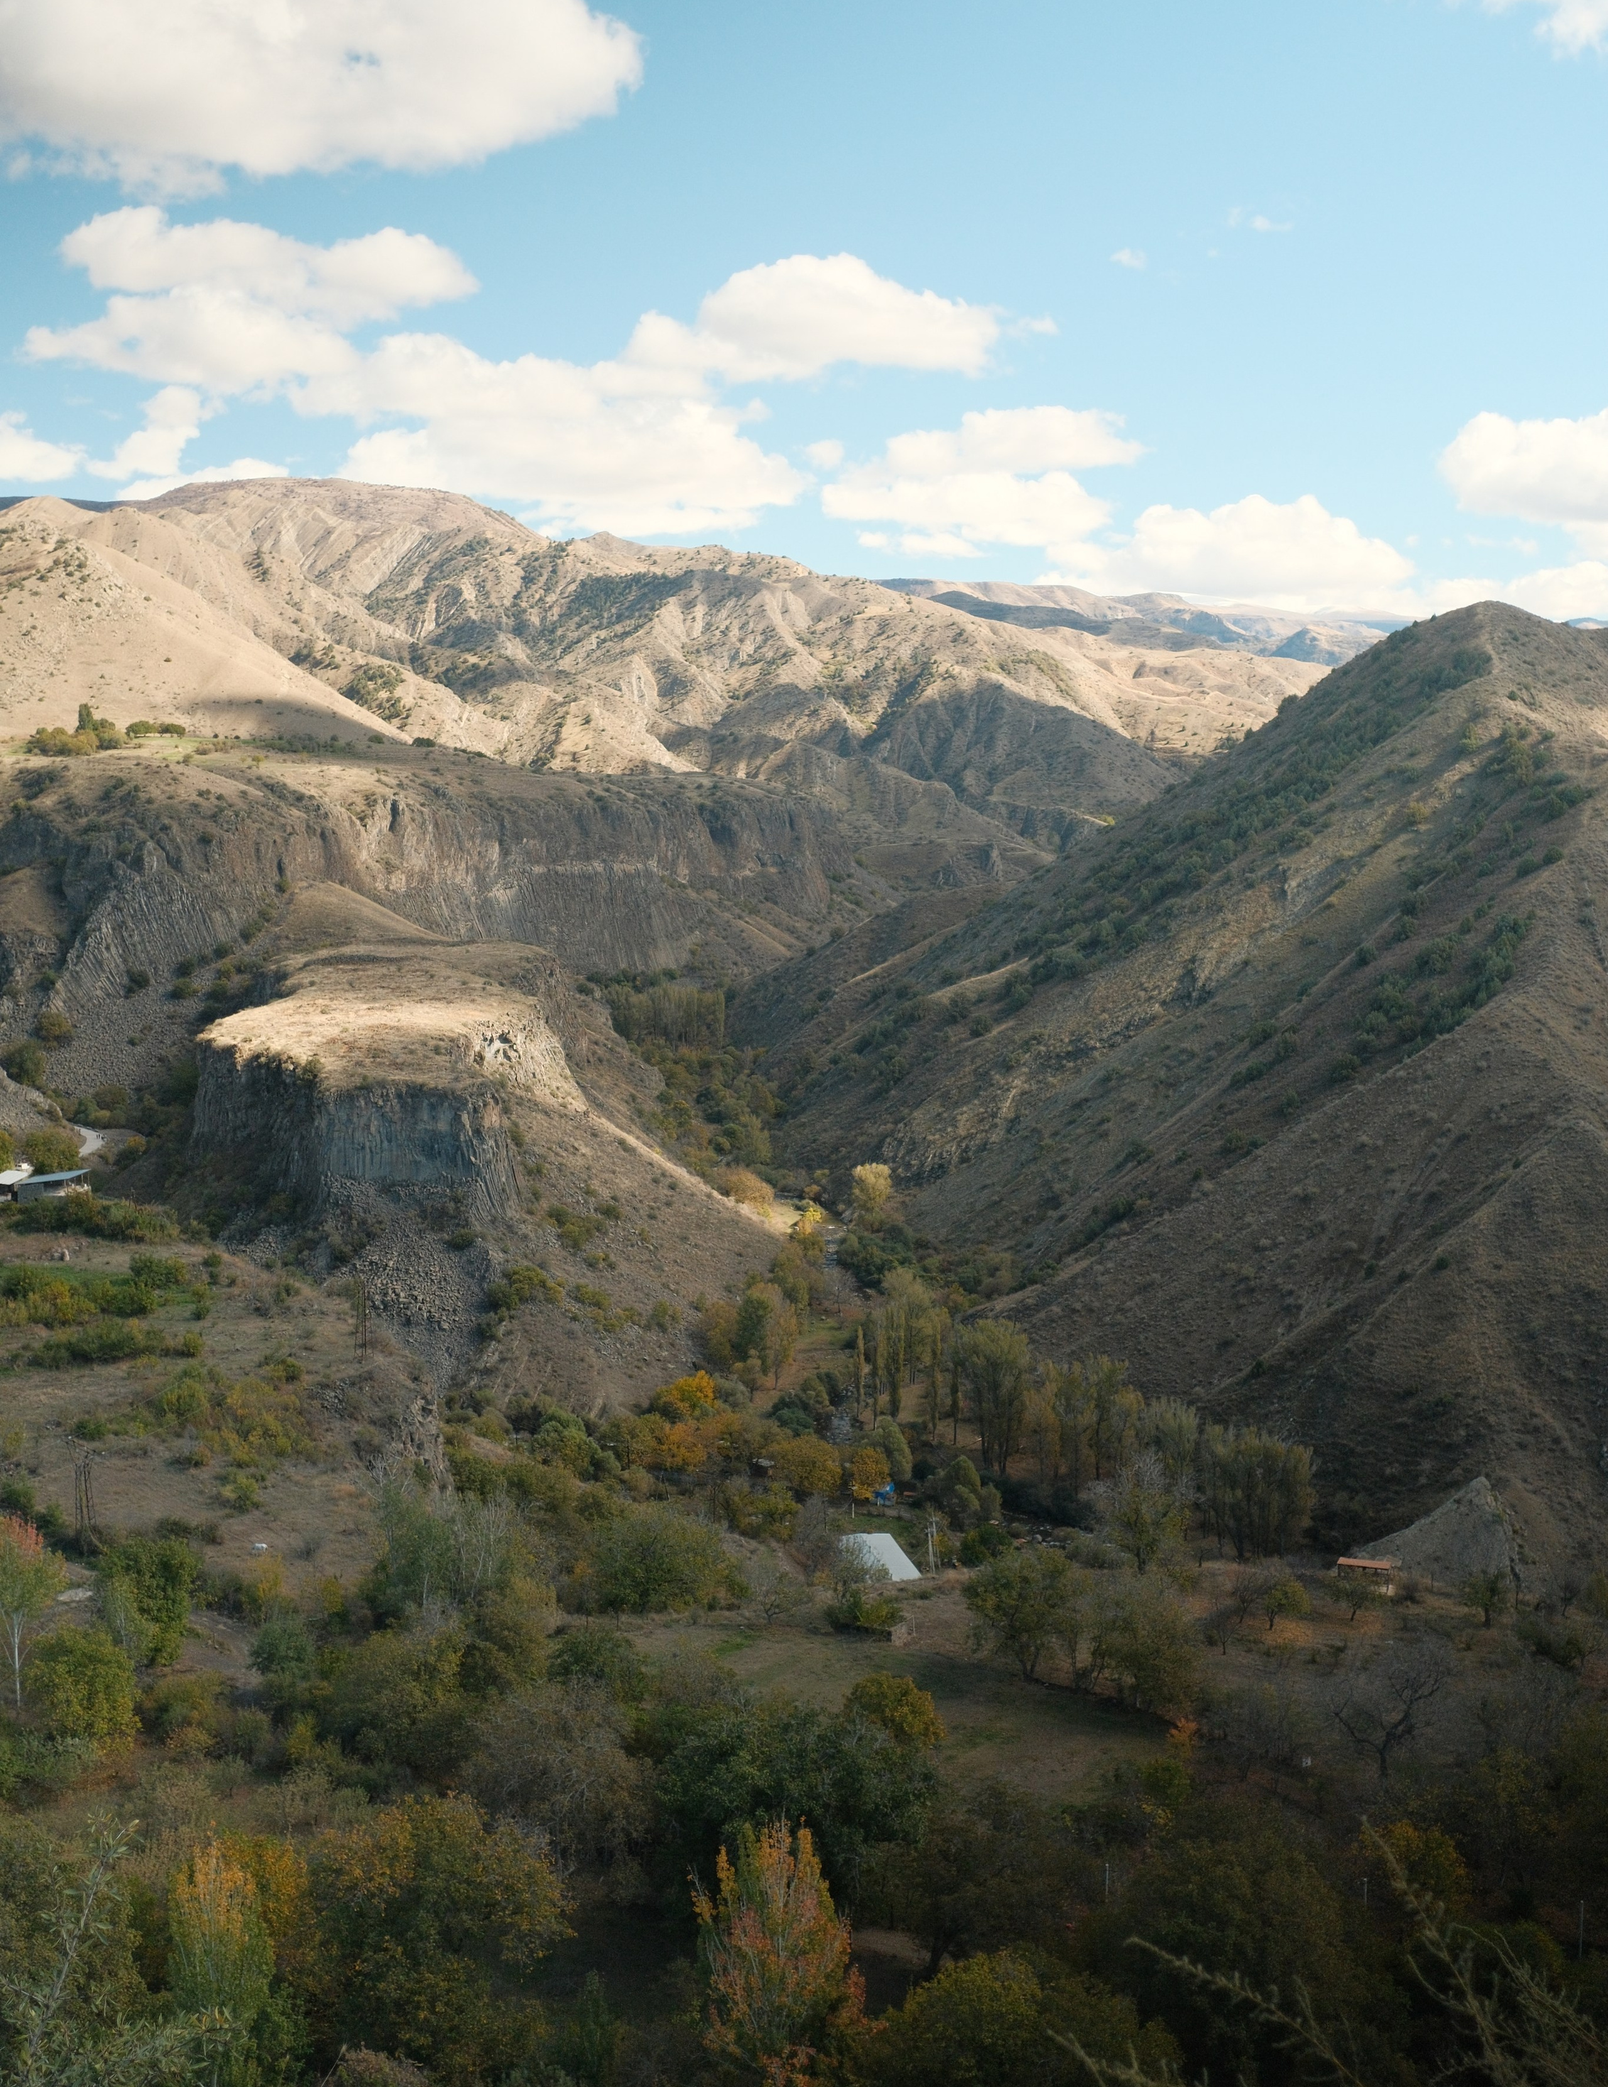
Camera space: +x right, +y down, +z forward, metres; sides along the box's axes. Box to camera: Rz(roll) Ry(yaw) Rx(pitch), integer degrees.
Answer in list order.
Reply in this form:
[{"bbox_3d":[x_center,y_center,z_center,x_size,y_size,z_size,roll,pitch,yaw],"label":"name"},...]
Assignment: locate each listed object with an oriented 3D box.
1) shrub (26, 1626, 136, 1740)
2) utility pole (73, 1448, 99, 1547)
[{"bbox_3d":[-55.120,48.880,178.560,8.330,9.150,7.910,-2,7,-17],"label":"shrub"},{"bbox_3d":[-72.460,45.640,236.560,2.600,11.540,2.000,0,6,0],"label":"utility pole"}]

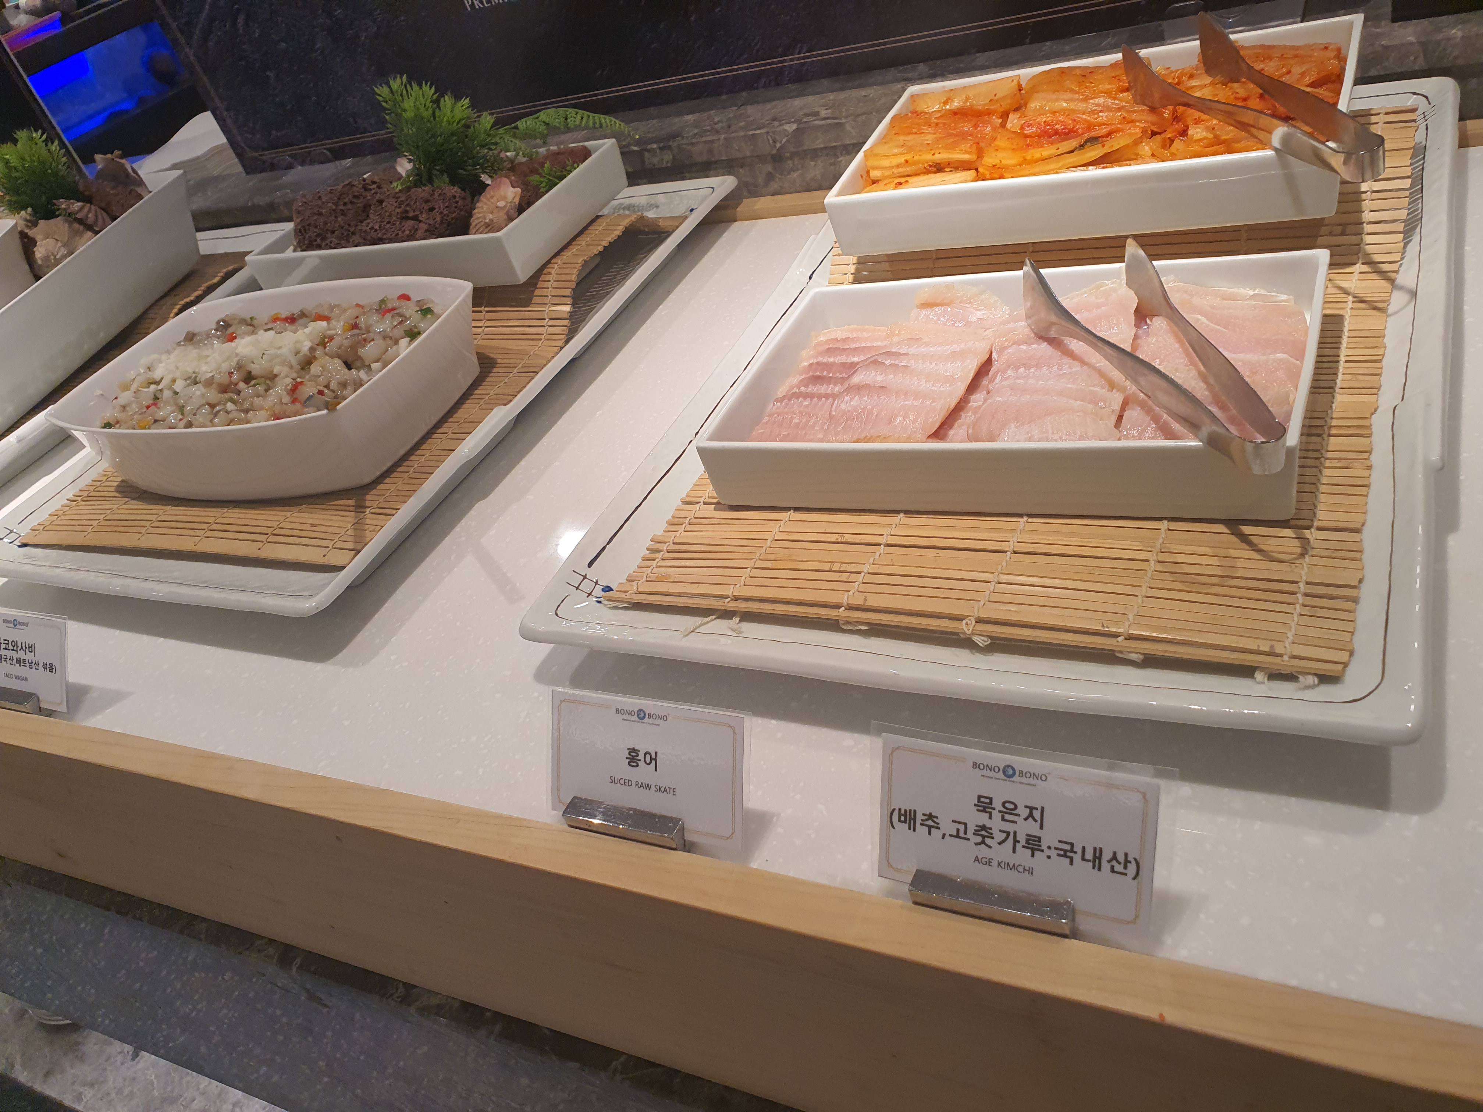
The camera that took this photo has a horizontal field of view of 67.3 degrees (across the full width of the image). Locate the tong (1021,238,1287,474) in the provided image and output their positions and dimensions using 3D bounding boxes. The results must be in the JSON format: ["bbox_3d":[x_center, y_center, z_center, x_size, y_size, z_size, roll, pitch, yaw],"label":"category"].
[{"bbox_3d":[0.182,-0.091,0.482,0.052,0.032,0.192,-18,36,4],"label":"tong"}]

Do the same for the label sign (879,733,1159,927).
[{"bbox_3d":[0.087,0.089,0.361,0.090,0.051,0.002,4,10,30],"label":"label sign"}]

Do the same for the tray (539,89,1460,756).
[{"bbox_3d":[0.167,-0.119,0.604,0.366,0.027,0.532,5,43,30],"label":"tray"}]

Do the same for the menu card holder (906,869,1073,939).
[{"bbox_3d":[0.083,0.112,0.368,0.053,0.009,0.013,3,43,29],"label":"menu card holder"}]

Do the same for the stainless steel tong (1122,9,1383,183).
[{"bbox_3d":[0.254,-0.232,0.557,0.052,0.032,0.197,-19,36,3],"label":"stainless steel tong"}]

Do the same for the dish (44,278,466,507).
[{"bbox_3d":[-0.326,-0.120,0.783,0.297,0.056,0.188,3,43,29],"label":"dish"}]

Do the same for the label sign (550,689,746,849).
[{"bbox_3d":[-0.038,0.082,0.432,0.090,0.051,0.002,4,5,29],"label":"label sign"}]

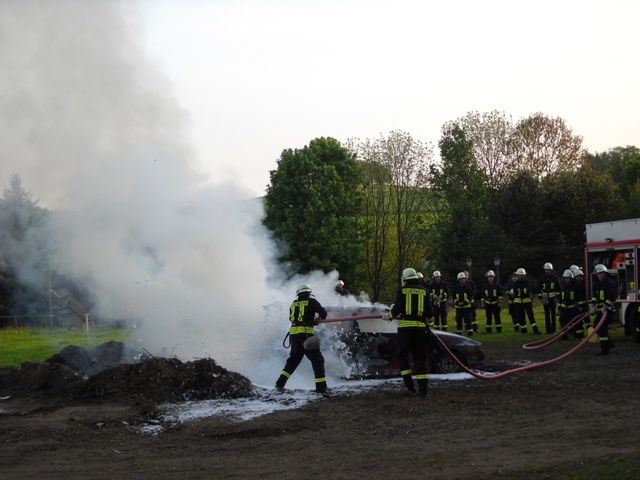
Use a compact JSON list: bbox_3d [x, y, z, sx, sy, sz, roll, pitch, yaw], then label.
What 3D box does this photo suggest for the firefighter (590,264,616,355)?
[{"bbox_3d":[5.750,1.410,21.000,0.570,1.830,0.550,2,-2,-42],"label":"firefighter"}]

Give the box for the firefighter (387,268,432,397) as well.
[{"bbox_3d":[1.290,1.360,15.200,0.660,1.870,0.560,1,-2,-25],"label":"firefighter"}]

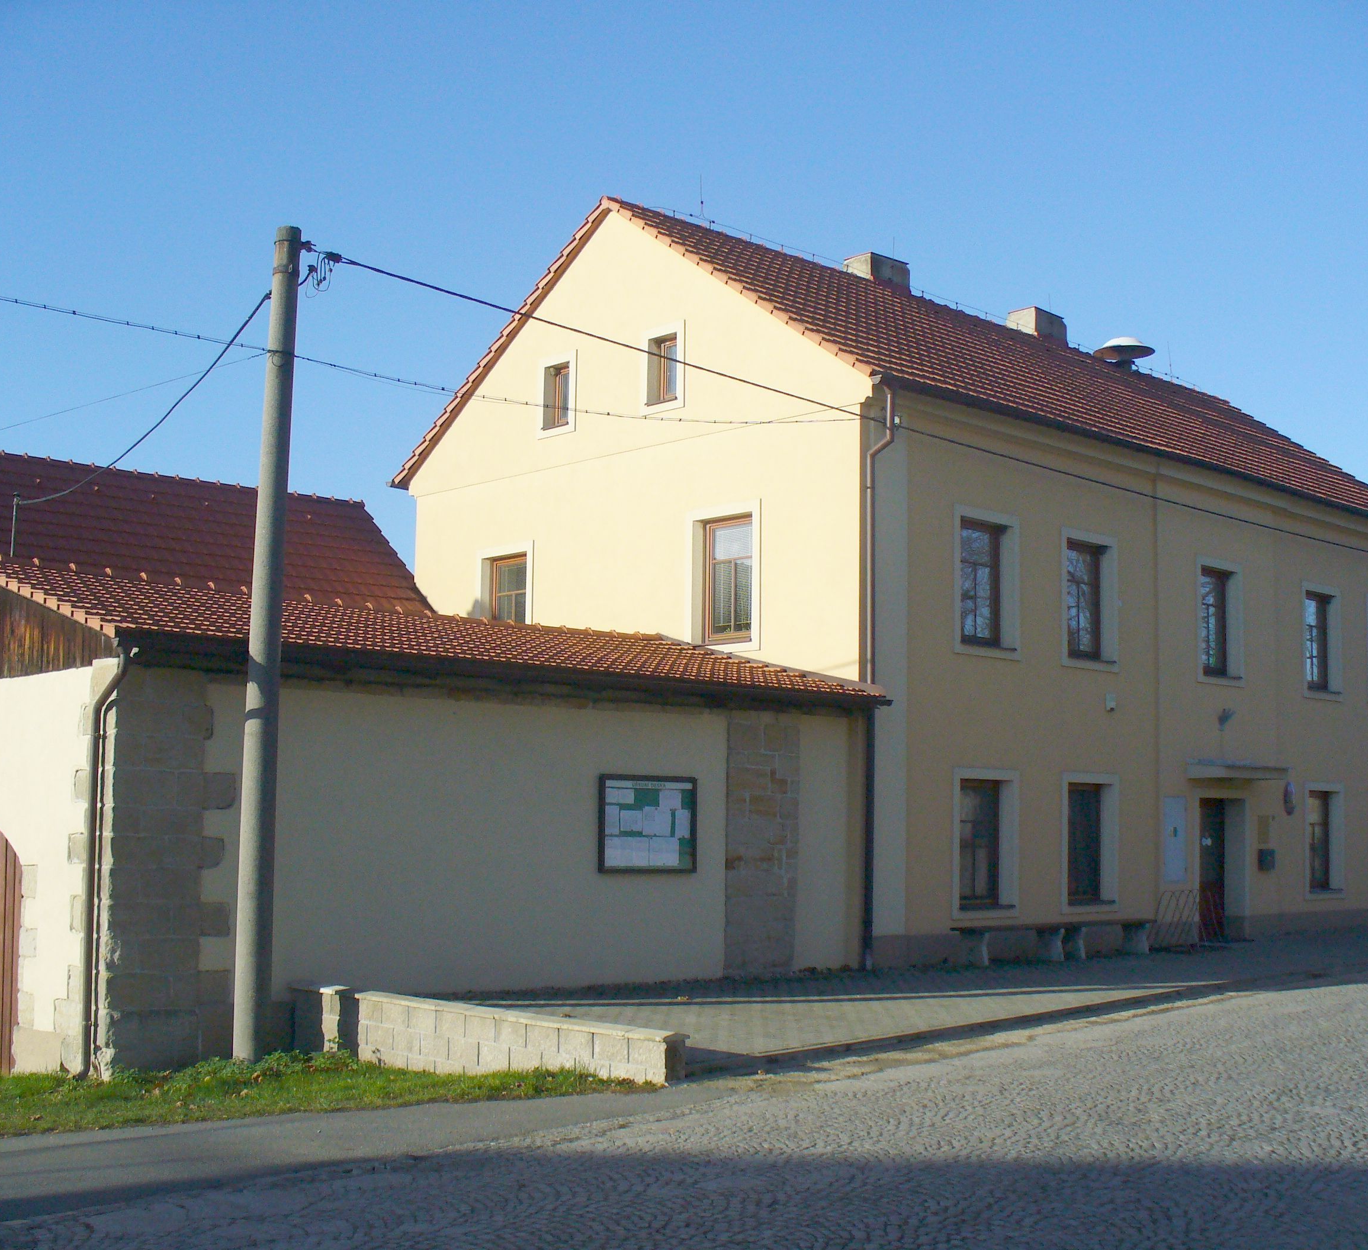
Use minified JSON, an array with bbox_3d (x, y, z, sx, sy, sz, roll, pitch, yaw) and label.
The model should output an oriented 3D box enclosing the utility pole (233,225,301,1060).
[{"bbox_3d":[-3.527,0.143,15.152,0.330,7.174,0.330,7,-8,-42],"label":"utility pole"}]

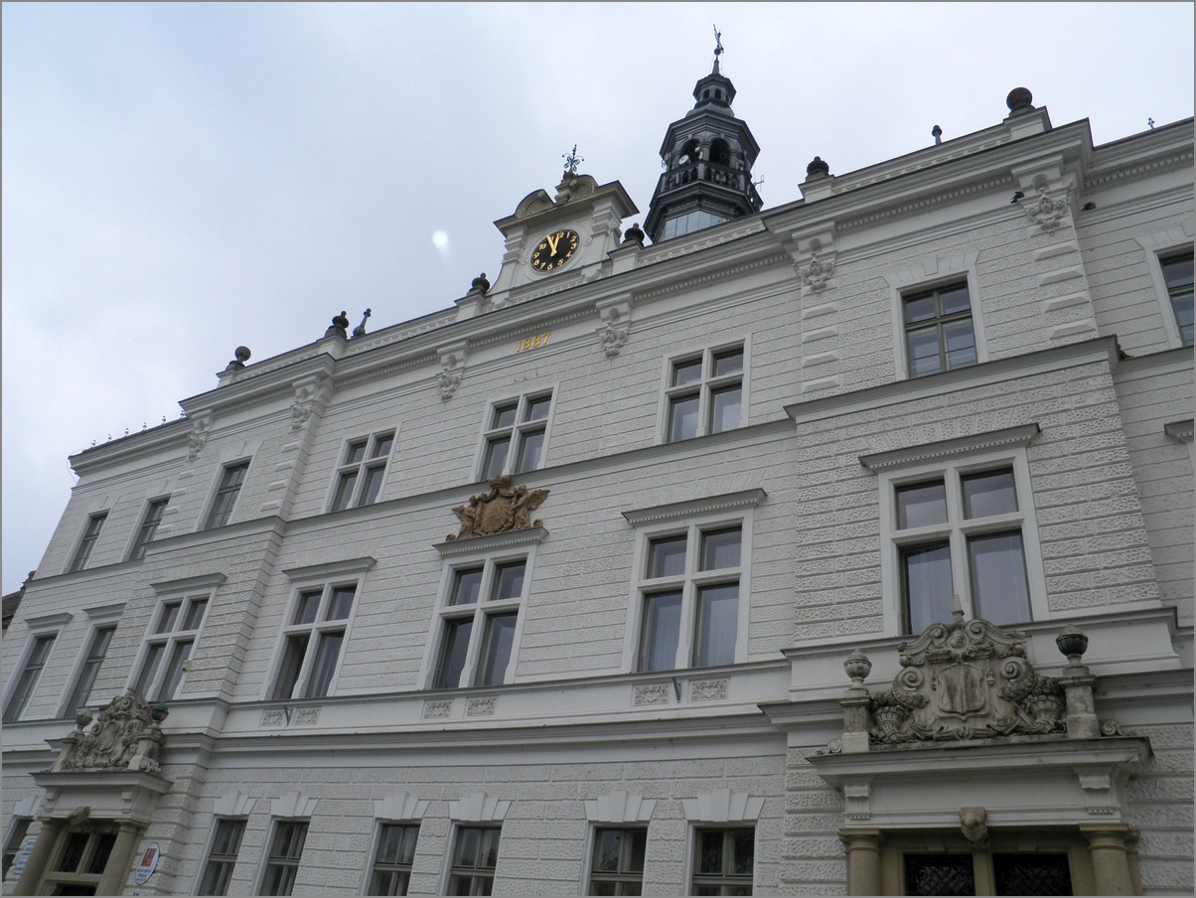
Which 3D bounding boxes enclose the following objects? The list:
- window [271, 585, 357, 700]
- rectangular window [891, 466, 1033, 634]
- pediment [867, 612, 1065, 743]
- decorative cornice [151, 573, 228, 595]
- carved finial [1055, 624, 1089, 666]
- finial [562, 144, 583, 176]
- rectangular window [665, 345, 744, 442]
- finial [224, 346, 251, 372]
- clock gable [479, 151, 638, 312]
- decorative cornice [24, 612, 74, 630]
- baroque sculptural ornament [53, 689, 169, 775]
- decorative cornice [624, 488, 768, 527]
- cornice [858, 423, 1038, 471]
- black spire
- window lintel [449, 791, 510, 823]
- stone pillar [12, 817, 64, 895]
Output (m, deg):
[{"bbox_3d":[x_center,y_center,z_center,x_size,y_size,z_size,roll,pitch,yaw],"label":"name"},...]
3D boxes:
[{"bbox_3d":[-6.030,4.104,20.628,1.903,2.619,0.216,-12,-38,28],"label":"window"},{"bbox_3d":[5.175,1.421,13.842,1.818,2.594,0.200,-12,-38,28],"label":"rectangular window"},{"bbox_3d":[4.547,2.823,12.352,2.328,1.875,0.359,-12,-38,28],"label":"pediment"},{"bbox_3d":[-9.525,3.166,22.448,2.460,0.246,0.266,-12,-38,28],"label":"decorative cornice"},{"bbox_3d":[5.986,2.472,12.177,0.370,0.560,0.370,-12,-38,28],"label":"carved finial"},{"bbox_3d":[-0.631,-7.779,25.931,0.702,1.148,0.607,-12,-37,29],"label":"finial"},{"bbox_3d":[2.101,-0.986,18.738,1.606,2.025,0.216,-12,-38,28],"label":"rectangular window"},{"bbox_3d":[-10.615,-2.609,28.629,0.540,1.080,0.540,-12,-37,29],"label":"finial"},{"bbox_3d":[-0.951,-5.341,24.363,3.847,4.995,1.148,-12,-37,29],"label":"clock gable"},{"bbox_3d":[-15.188,4.766,26.711,1.971,0.223,0.209,-12,-38,28],"label":"decorative cornice"},{"bbox_3d":[-10.377,6.080,20.959,3.105,1.849,0.405,-12,-38,28],"label":"baroque sculptural ornament"},{"bbox_3d":[1.637,1.051,16.929,2.700,0.279,0.253,-12,-38,28],"label":"decorative cornice"},{"bbox_3d":[5.370,0.032,14.861,2.662,0.223,0.250,-12,-38,28],"label":"cornice"},{"bbox_3d":[4.180,-11.620,36.169,3.915,11.880,3.915,-12,-37,29],"label":"black spire"},{"bbox_3d":[-1.986,5.974,16.173,1.343,0.466,0.135,-12,-38,28],"label":"window lintel"},{"bbox_3d":[-12.075,9.209,20.659,0.540,2.970,0.540,-12,-37,29],"label":"stone pillar"}]

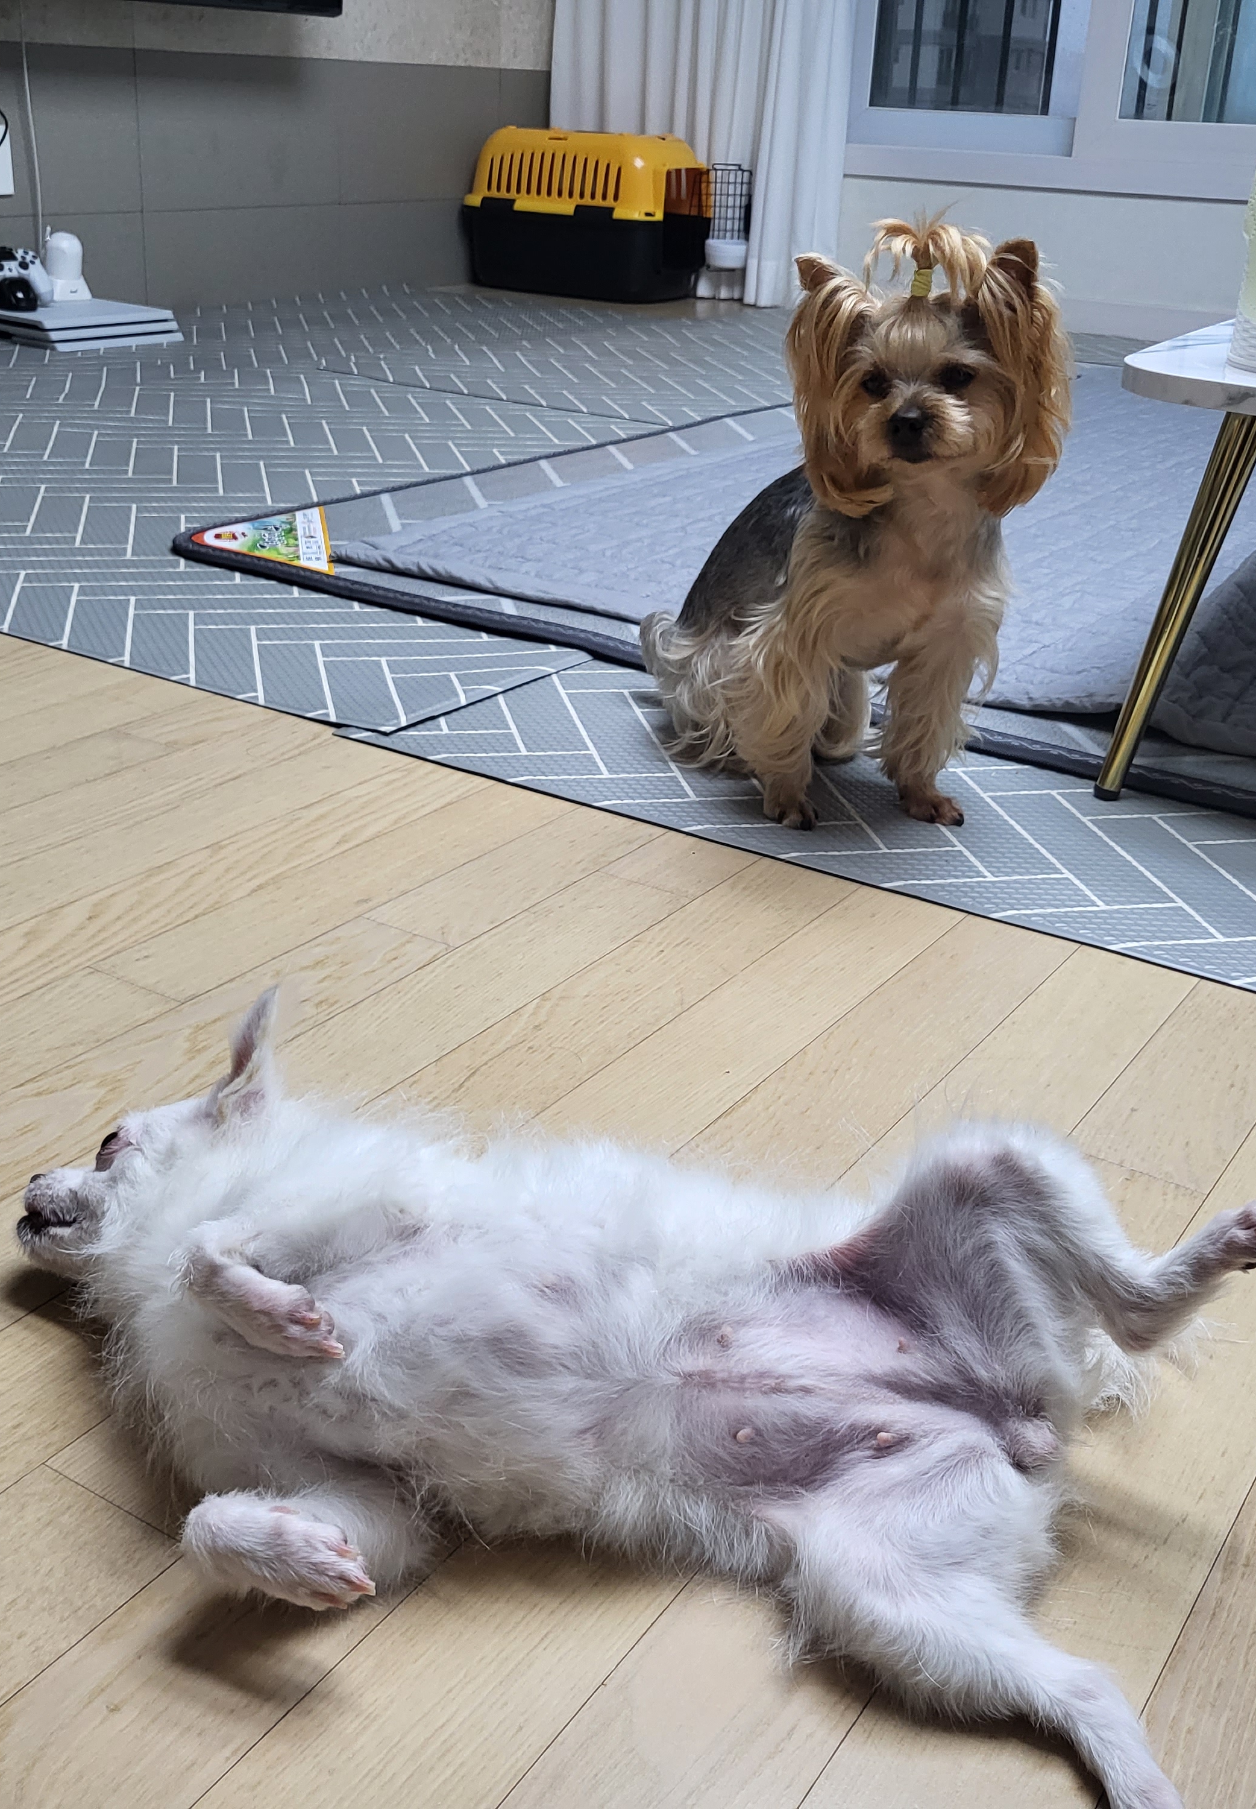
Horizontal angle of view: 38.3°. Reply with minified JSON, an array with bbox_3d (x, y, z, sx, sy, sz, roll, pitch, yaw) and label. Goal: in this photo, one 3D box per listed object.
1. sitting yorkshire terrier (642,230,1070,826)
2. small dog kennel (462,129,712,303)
[{"bbox_3d":[0.155,-0.288,1.320,0.205,0.390,0.315,-8,26,-23],"label":"sitting yorkshire terrier"},{"bbox_3d":[-0.101,-1.738,4.558,0.565,0.370,0.365,18,28,31],"label":"small dog kennel"}]

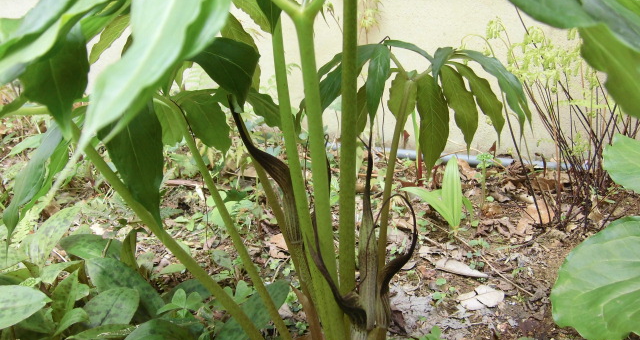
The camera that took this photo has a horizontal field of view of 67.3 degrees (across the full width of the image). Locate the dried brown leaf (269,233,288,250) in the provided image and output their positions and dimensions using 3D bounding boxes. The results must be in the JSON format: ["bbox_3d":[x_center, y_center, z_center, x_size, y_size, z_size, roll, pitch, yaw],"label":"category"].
[{"bbox_3d":[-0.090,0.156,1.048,0.045,0.012,0.038,14,23,37],"label":"dried brown leaf"}]

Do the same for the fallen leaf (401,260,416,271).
[{"bbox_3d":[0.176,0.190,0.954,0.043,0.010,0.020,-12,21,-32],"label":"fallen leaf"}]

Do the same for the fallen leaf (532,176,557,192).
[{"bbox_3d":[0.490,0.032,1.050,0.056,0.028,0.035,0,19,0],"label":"fallen leaf"}]

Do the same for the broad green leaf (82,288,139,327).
[{"bbox_3d":[-0.232,0.154,0.540,0.058,0.030,0.075,8,20,22],"label":"broad green leaf"}]

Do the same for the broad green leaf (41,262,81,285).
[{"bbox_3d":[-0.424,0.169,0.792,0.051,0.018,0.032,-23,27,-27],"label":"broad green leaf"}]

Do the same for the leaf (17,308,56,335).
[{"bbox_3d":[-0.397,0.212,0.675,0.052,0.018,0.036,6,19,17],"label":"leaf"}]

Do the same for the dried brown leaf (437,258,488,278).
[{"bbox_3d":[0.274,0.191,0.935,0.096,0.015,0.028,10,20,27],"label":"dried brown leaf"}]

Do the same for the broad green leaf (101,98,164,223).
[{"bbox_3d":[-0.204,-0.010,0.520,0.063,0.140,0.032,0,19,0],"label":"broad green leaf"}]

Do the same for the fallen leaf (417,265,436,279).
[{"bbox_3d":[0.164,0.156,0.738,0.034,0.008,0.025,13,23,35],"label":"fallen leaf"}]

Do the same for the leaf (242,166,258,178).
[{"bbox_3d":[-0.216,0.008,1.497,0.051,0.015,0.040,-7,19,-22],"label":"leaf"}]

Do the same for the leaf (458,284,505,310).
[{"bbox_3d":[0.224,0.180,0.672,0.074,0.010,0.042,-6,19,-17],"label":"leaf"}]

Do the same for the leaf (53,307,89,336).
[{"bbox_3d":[-0.345,0.210,0.665,0.052,0.018,0.028,-33,14,11],"label":"leaf"}]

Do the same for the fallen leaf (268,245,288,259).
[{"bbox_3d":[-0.087,0.171,1.010,0.045,0.012,0.030,13,22,35],"label":"fallen leaf"}]

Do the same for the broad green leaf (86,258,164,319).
[{"bbox_3d":[-0.238,0.144,0.585,0.145,0.040,0.062,13,23,35],"label":"broad green leaf"}]

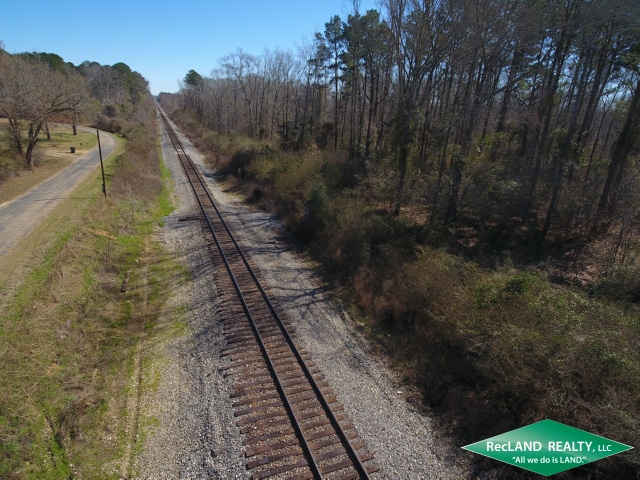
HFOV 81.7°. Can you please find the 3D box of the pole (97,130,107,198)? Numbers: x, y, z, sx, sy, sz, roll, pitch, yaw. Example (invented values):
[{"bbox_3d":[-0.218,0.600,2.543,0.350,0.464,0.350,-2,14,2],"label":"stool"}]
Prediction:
[{"bbox_3d":[-24.851,-8.485,42.107,0.260,7.650,0.260,-5,21,-22],"label":"pole"}]

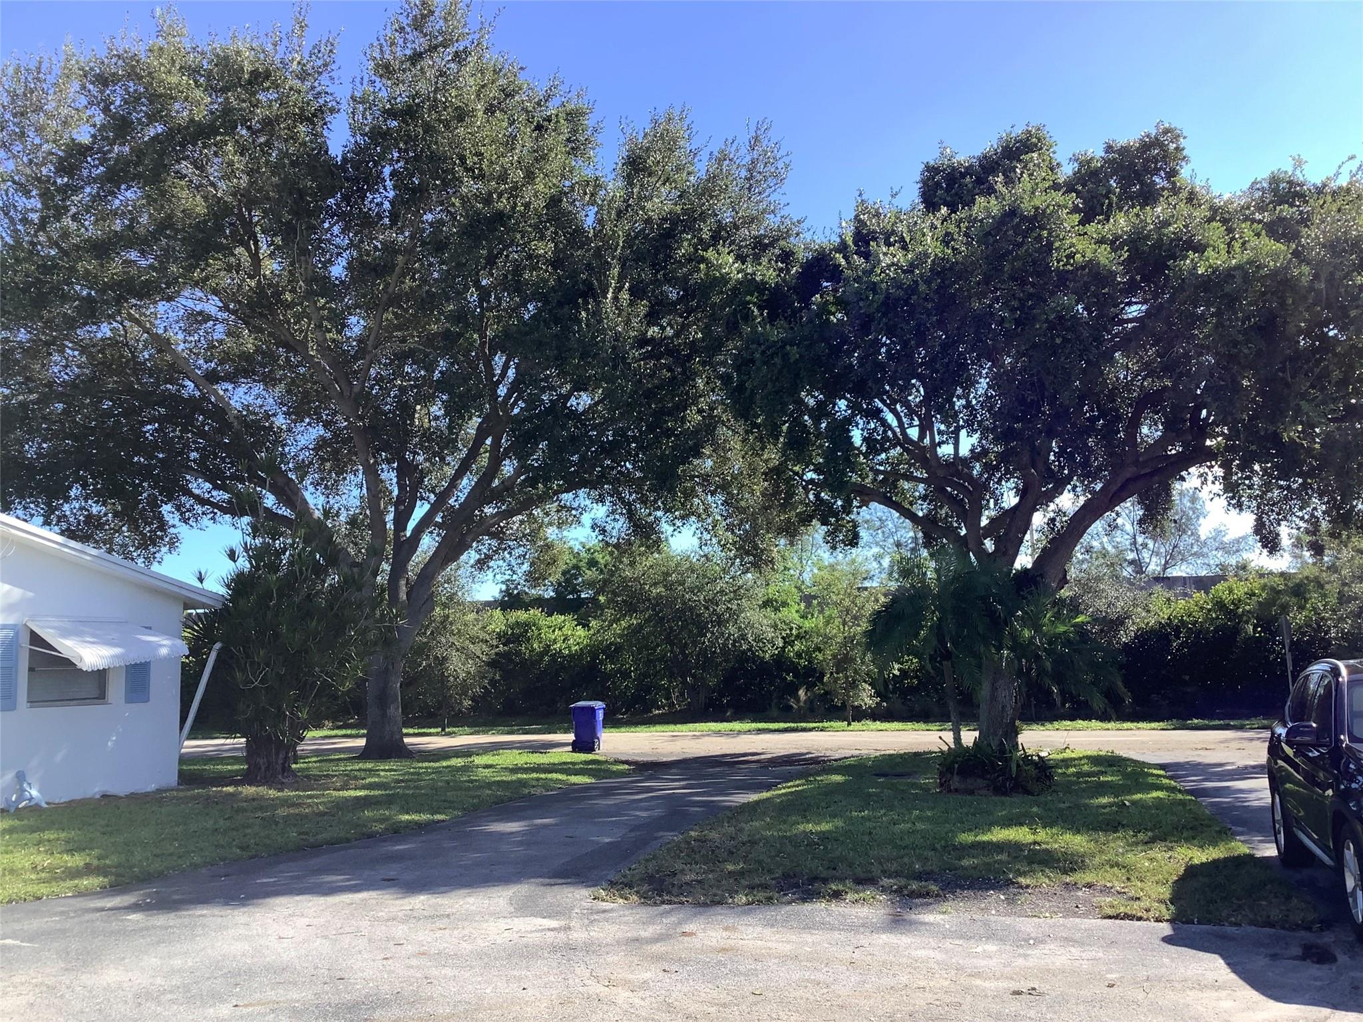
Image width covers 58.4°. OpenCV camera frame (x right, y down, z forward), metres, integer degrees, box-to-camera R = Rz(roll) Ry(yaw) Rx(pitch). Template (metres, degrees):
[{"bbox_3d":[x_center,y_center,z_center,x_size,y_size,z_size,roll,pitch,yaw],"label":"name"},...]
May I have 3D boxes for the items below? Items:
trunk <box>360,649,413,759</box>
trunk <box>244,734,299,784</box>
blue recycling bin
[{"bbox_3d":[-6.127,3.997,25.400,1.080,2.270,1.020,0,-7,-14],"label":"trunk"},{"bbox_3d":[-6.322,3.809,18.800,0.820,0.750,0.800,1,-8,-19],"label":"trunk"},{"bbox_3d":[-1.990,4.589,26.000,0.600,1.060,0.730,-4,-7,14],"label":"blue recycling bin"}]

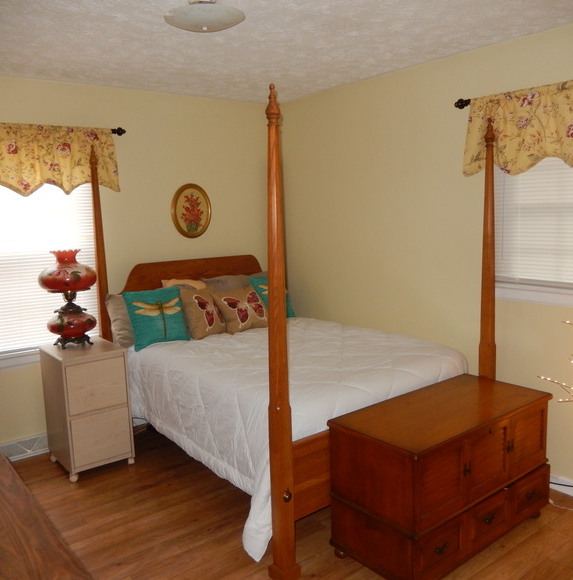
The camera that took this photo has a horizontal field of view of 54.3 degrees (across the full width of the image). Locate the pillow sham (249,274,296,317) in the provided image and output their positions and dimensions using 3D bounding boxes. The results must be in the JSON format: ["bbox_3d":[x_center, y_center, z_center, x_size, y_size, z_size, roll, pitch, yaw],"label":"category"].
[{"bbox_3d":[-0.110,0.063,4.365,0.401,0.391,0.140,-9,-11,-42],"label":"pillow sham"}]

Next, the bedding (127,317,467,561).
[{"bbox_3d":[-0.075,0.670,3.536,1.645,0.652,1.866,-8,10,-38],"label":"bedding"}]

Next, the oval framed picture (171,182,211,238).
[{"bbox_3d":[-0.714,-0.602,4.248,0.351,0.416,0.030,-8,10,-38],"label":"oval framed picture"}]

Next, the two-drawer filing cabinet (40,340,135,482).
[{"bbox_3d":[-1.248,0.738,3.519,0.391,0.747,0.431,-8,10,-38],"label":"two-drawer filing cabinet"}]

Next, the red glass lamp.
[{"bbox_3d":[-1.347,0.044,3.536,0.361,0.642,0.361,-8,10,-38],"label":"red glass lamp"}]

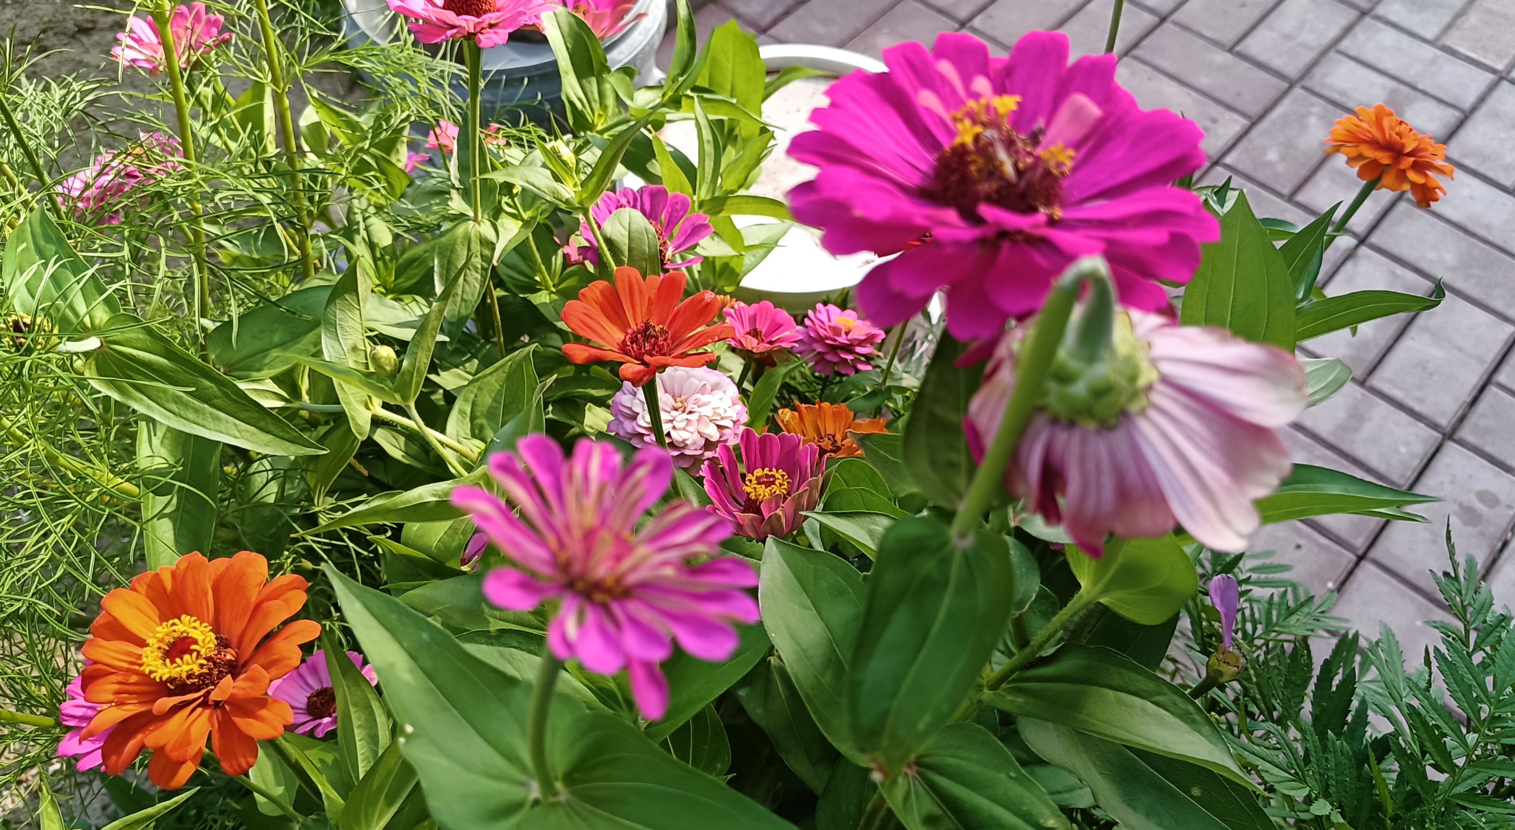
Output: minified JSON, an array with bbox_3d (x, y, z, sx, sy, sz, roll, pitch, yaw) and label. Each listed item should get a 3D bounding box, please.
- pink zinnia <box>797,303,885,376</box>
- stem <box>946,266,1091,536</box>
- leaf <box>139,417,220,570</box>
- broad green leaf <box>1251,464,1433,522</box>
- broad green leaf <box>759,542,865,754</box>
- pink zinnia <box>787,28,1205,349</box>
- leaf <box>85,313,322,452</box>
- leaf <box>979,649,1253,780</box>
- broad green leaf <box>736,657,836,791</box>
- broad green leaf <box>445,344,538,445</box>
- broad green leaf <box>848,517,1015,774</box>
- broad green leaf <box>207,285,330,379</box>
[{"bbox_3d":[0.055,-0.049,0.775,0.057,0.036,0.053,-1,62,0],"label":"pink zinnia"},{"bbox_3d":[0.063,0.002,0.297,0.018,0.106,0.014,1,53,-2],"label":"stem"},{"bbox_3d":[-0.284,0.040,0.580,0.042,0.020,0.088,-9,70,-2],"label":"leaf"},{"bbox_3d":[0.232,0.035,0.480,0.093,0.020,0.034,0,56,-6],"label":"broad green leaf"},{"bbox_3d":[0.026,0.094,0.480,0.042,0.022,0.095,-22,71,-14],"label":"broad green leaf"},{"bbox_3d":[0.058,-0.055,0.285,0.097,0.035,0.097,0,56,1],"label":"pink zinnia"},{"bbox_3d":[-0.223,-0.011,0.475,0.107,0.016,0.040,29,66,-2],"label":"leaf"},{"bbox_3d":[0.124,0.105,0.403,0.099,0.018,0.042,20,66,-9],"label":"leaf"},{"bbox_3d":[0.017,0.120,0.453,0.034,0.070,0.013,-24,21,-7],"label":"broad green leaf"},{"bbox_3d":[-0.112,-0.008,0.500,0.036,0.014,0.062,29,78,16],"label":"broad green leaf"},{"bbox_3d":[0.035,0.051,0.253,0.033,0.064,0.015,15,28,11],"label":"broad green leaf"},{"bbox_3d":[-0.226,-0.040,0.560,0.078,0.013,0.038,-26,56,-12],"label":"broad green leaf"}]

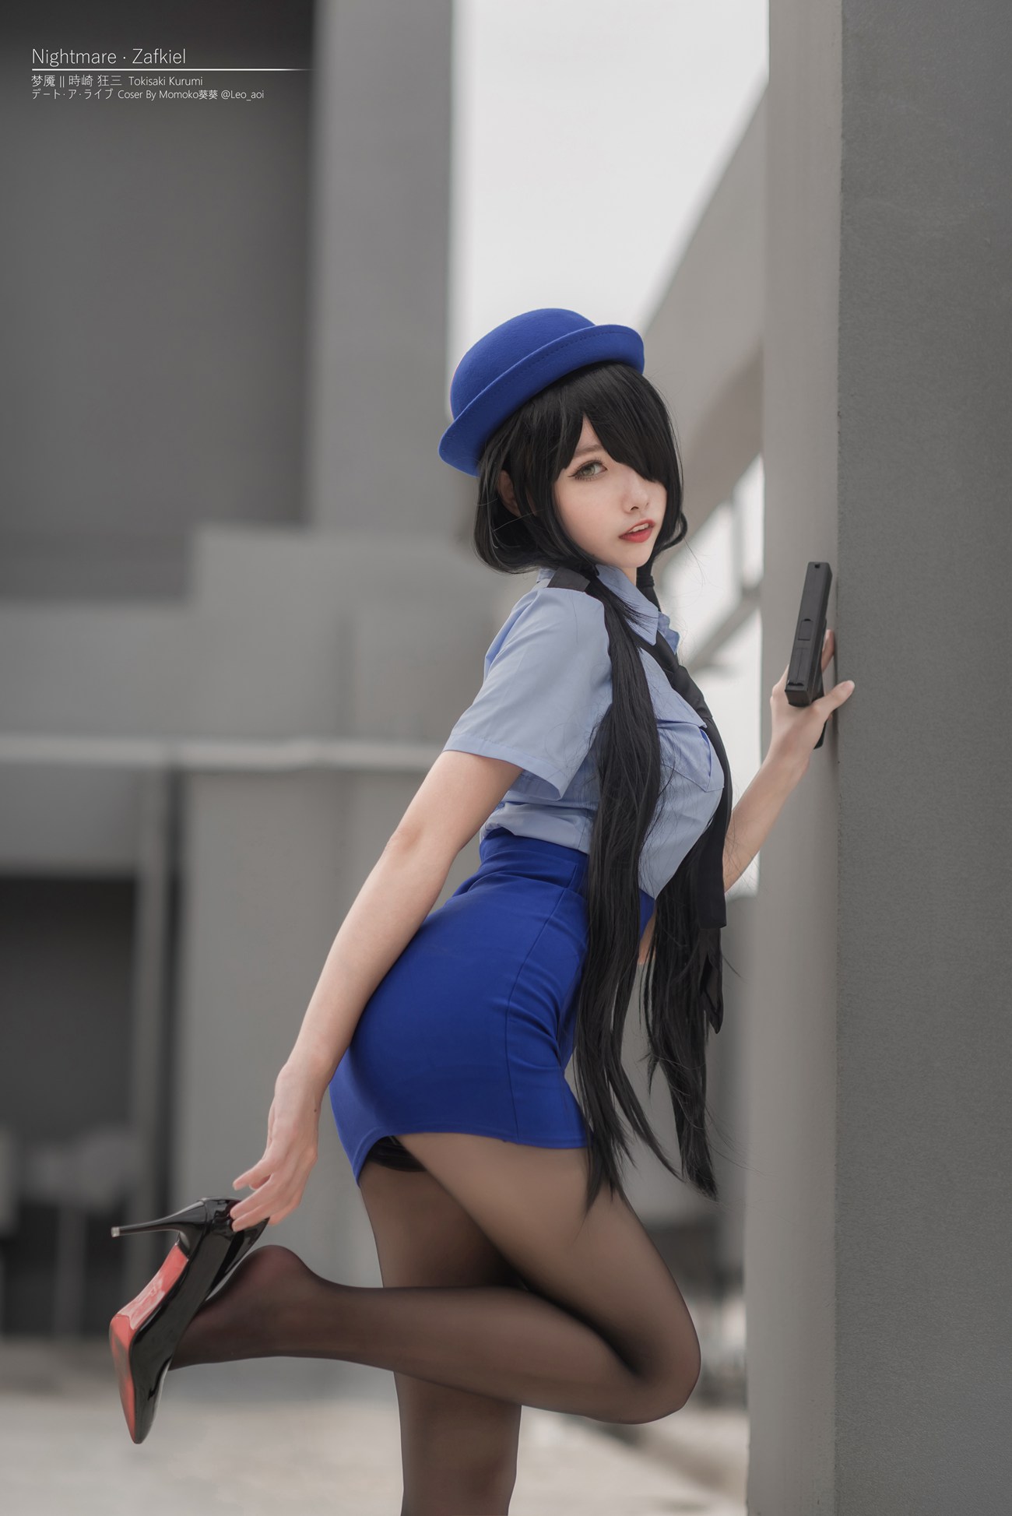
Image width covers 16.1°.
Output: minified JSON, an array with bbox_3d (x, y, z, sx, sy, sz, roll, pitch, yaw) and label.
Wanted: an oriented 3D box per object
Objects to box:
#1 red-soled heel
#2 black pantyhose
[{"bbox_3d":[-0.310,0.554,3.557,0.150,0.235,0.078,-8,18,-21],"label":"red-soled heel"},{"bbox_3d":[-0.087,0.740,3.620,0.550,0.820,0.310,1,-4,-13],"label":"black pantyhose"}]

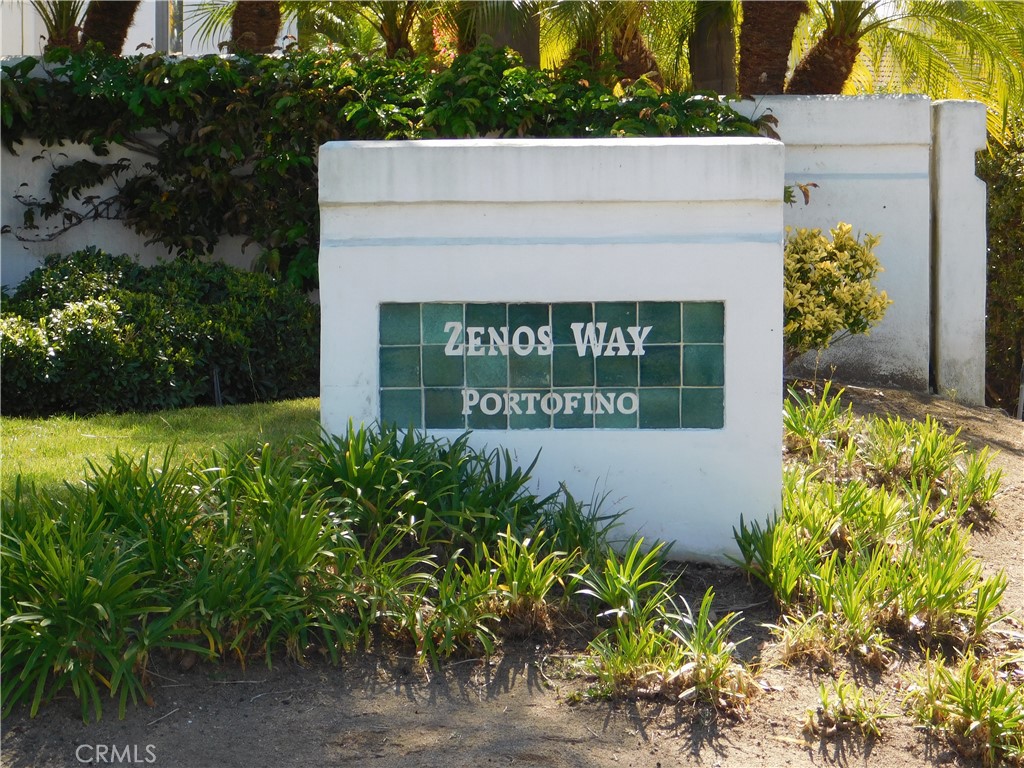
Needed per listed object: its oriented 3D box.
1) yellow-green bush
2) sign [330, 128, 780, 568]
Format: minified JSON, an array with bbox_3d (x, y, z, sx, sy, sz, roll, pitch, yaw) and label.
[{"bbox_3d":[1.209,-0.349,21.300,0.784,0.669,0.750,0,5,0],"label":"yellow-green bush"},{"bbox_3d":[0.145,-0.136,18.520,1.677,1.527,0.650,0,5,0],"label":"sign"}]

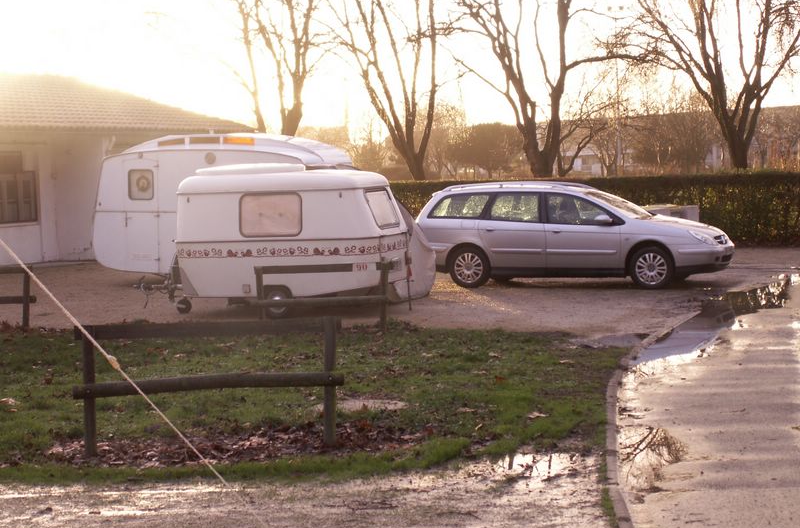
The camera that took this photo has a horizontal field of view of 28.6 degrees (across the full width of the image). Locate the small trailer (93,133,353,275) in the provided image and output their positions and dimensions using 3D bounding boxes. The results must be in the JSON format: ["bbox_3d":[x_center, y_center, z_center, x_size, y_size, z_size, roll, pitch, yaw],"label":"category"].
[{"bbox_3d":[-2.330,-0.704,22.900,3.800,2.360,1.950,0,3,18],"label":"small trailer"}]

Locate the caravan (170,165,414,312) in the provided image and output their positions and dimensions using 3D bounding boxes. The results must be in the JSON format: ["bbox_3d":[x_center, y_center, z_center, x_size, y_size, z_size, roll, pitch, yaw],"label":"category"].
[{"bbox_3d":[-1.290,-0.322,20.000,3.050,1.880,1.650,0,3,18],"label":"caravan"}]

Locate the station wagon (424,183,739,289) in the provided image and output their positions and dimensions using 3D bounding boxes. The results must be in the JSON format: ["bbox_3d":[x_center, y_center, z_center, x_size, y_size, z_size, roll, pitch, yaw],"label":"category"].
[{"bbox_3d":[2.580,-0.460,23.850,4.760,1.550,1.780,0,3,18],"label":"station wagon"}]

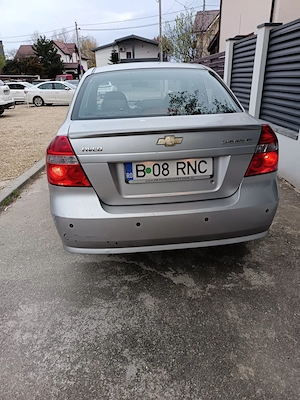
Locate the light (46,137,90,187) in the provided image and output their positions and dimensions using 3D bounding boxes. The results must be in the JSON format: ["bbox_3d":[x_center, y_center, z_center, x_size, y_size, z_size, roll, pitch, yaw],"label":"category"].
[{"bbox_3d":[-0.535,-0.242,1.764,0.330,0.350,0.270,-4,24,-3],"label":"light"}]

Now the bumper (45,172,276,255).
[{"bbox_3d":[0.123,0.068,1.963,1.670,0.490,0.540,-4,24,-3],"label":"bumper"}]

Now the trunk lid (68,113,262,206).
[{"bbox_3d":[0.102,-0.307,1.885,1.250,0.480,0.550,-4,24,-3],"label":"trunk lid"}]

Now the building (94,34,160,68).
[{"bbox_3d":[-3.564,-21.762,43.894,10.300,7.300,10.000,-3,24,0],"label":"building"}]

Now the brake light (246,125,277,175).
[{"bbox_3d":[0.751,-0.327,1.828,0.330,0.350,0.270,-4,24,-3],"label":"brake light"}]

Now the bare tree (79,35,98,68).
[{"bbox_3d":[-11.128,-25.754,51.823,4.500,8.800,4.500,-3,24,0],"label":"bare tree"}]

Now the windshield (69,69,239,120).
[{"bbox_3d":[0.043,-0.899,2.277,1.260,0.120,0.740,-4,49,-3],"label":"windshield"}]

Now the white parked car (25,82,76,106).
[{"bbox_3d":[-5.873,-7.053,18.296,4.680,1.460,1.810,-3,24,-2],"label":"white parked car"}]

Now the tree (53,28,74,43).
[{"bbox_3d":[-18.245,-30.766,60.404,6.000,11.600,6.000,-3,24,0],"label":"tree"}]

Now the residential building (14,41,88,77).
[{"bbox_3d":[-16.722,-22.980,47.472,12.300,7.700,10.000,-5,24,-5],"label":"residential building"}]

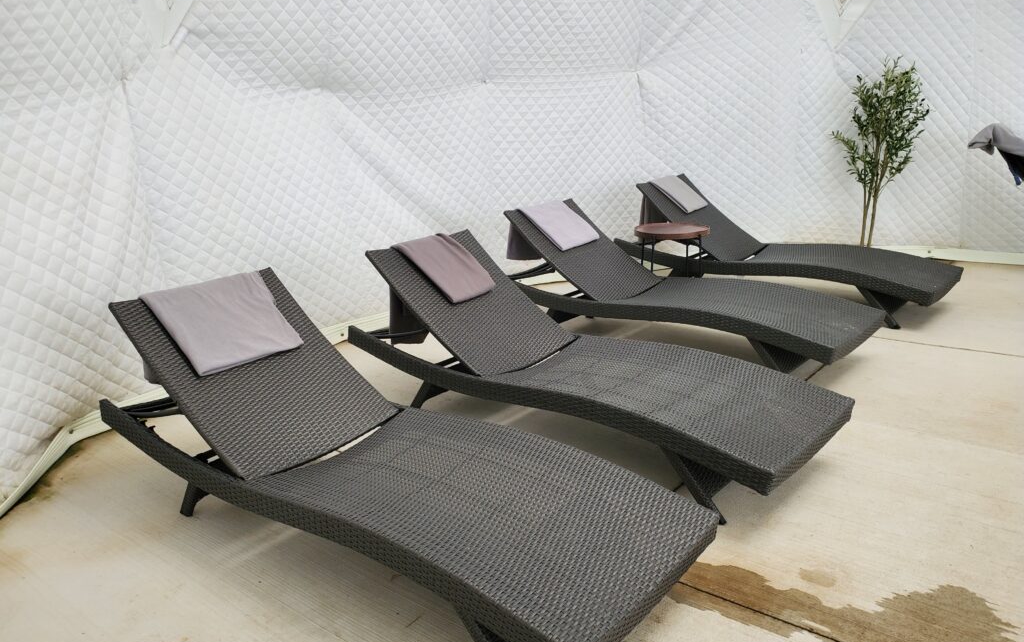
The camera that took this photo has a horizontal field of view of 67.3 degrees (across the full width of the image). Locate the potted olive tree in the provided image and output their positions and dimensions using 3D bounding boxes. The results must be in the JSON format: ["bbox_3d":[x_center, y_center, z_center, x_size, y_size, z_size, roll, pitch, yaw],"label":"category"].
[{"bbox_3d":[2.668,-1.136,5.620,0.677,1.493,0.576,-2,17,0],"label":"potted olive tree"}]

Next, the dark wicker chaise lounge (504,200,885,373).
[{"bbox_3d":[0.833,-0.227,4.176,2.086,0.698,0.684,12,22,40],"label":"dark wicker chaise lounge"}]

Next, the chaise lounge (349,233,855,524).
[{"bbox_3d":[0.231,0.091,3.149,2.086,0.713,0.684,13,22,40],"label":"chaise lounge"}]

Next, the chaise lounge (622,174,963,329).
[{"bbox_3d":[1.718,-0.512,5.003,2.086,0.713,0.684,13,22,40],"label":"chaise lounge"}]

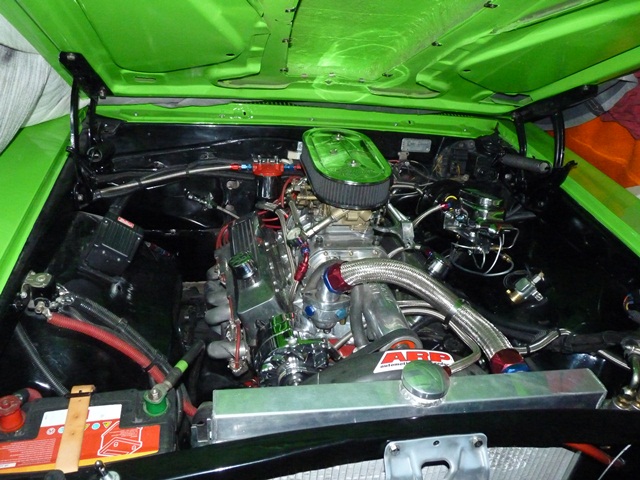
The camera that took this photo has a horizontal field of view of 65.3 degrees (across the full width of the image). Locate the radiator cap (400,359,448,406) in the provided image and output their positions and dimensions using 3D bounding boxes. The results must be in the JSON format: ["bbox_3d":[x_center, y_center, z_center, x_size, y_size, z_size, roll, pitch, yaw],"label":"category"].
[{"bbox_3d":[0.154,0.215,0.746,0.071,0.026,0.071,4,36,-3],"label":"radiator cap"}]

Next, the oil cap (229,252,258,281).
[{"bbox_3d":[-0.176,0.060,1.137,0.058,0.036,0.058,-19,33,5],"label":"oil cap"}]

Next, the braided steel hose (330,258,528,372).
[{"bbox_3d":[0.207,0.138,1.004,0.142,0.130,0.451,-27,47,-37],"label":"braided steel hose"}]

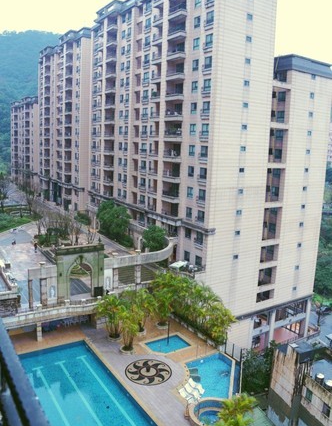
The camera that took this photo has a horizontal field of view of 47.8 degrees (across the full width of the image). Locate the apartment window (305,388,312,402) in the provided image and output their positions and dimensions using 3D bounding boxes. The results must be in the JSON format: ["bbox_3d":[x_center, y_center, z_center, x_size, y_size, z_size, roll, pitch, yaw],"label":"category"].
[{"bbox_3d":[17.884,22.778,47.000,0.180,1.180,1.070,-2,11,-24],"label":"apartment window"}]

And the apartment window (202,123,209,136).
[{"bbox_3d":[5.526,-11.537,51.866,0.200,1.480,1.450,-4,11,-31],"label":"apartment window"}]

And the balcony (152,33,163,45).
[{"bbox_3d":[-1.432,-29.414,64.301,1.300,1.400,3.100,-4,12,-34],"label":"balcony"}]

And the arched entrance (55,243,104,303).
[{"bbox_3d":[-10.056,7.104,43.940,5.700,6.550,1.100,-4,11,-31],"label":"arched entrance"}]

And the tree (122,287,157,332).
[{"bbox_3d":[-3.180,12.530,47.799,4.300,5.800,4.300,2,10,0],"label":"tree"}]

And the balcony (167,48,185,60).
[{"bbox_3d":[1.849,-25.354,59.157,1.500,1.500,4.600,-4,12,-34],"label":"balcony"}]

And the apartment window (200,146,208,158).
[{"bbox_3d":[5.776,-9.114,55.936,0.220,1.776,1.529,-5,13,-34],"label":"apartment window"}]

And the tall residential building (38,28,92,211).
[{"bbox_3d":[-26.703,-25.852,113.338,13.500,46.000,37.000,-5,13,-34],"label":"tall residential building"}]

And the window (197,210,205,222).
[{"bbox_3d":[5.140,0.475,53.920,0.200,1.480,1.450,-4,11,-31],"label":"window"}]

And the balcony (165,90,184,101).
[{"bbox_3d":[1.530,-17.729,56.870,1.100,1.350,3.700,-4,11,-31],"label":"balcony"}]

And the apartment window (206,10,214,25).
[{"bbox_3d":[6.267,-27.335,52.545,0.220,1.750,1.600,-4,12,-34],"label":"apartment window"}]

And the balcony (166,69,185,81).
[{"bbox_3d":[1.729,-21.921,59.743,1.500,1.450,3.798,-5,13,-34],"label":"balcony"}]

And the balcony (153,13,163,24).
[{"bbox_3d":[-0.606,-31.929,62.056,1.500,1.300,3.255,-5,13,-34],"label":"balcony"}]

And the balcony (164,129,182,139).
[{"bbox_3d":[1.183,-12.631,61.478,1.500,1.500,4.700,-4,12,-34],"label":"balcony"}]

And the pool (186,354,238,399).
[{"bbox_3d":[4.629,17.745,40.703,5.324,1.200,8.349,4,11,10],"label":"pool"}]

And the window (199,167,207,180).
[{"bbox_3d":[5.351,-5.548,52.870,0.200,1.480,1.450,-4,11,-31],"label":"window"}]

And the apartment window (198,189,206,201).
[{"bbox_3d":[5.592,-2.686,57.104,0.220,1.825,1.578,-5,13,-34],"label":"apartment window"}]

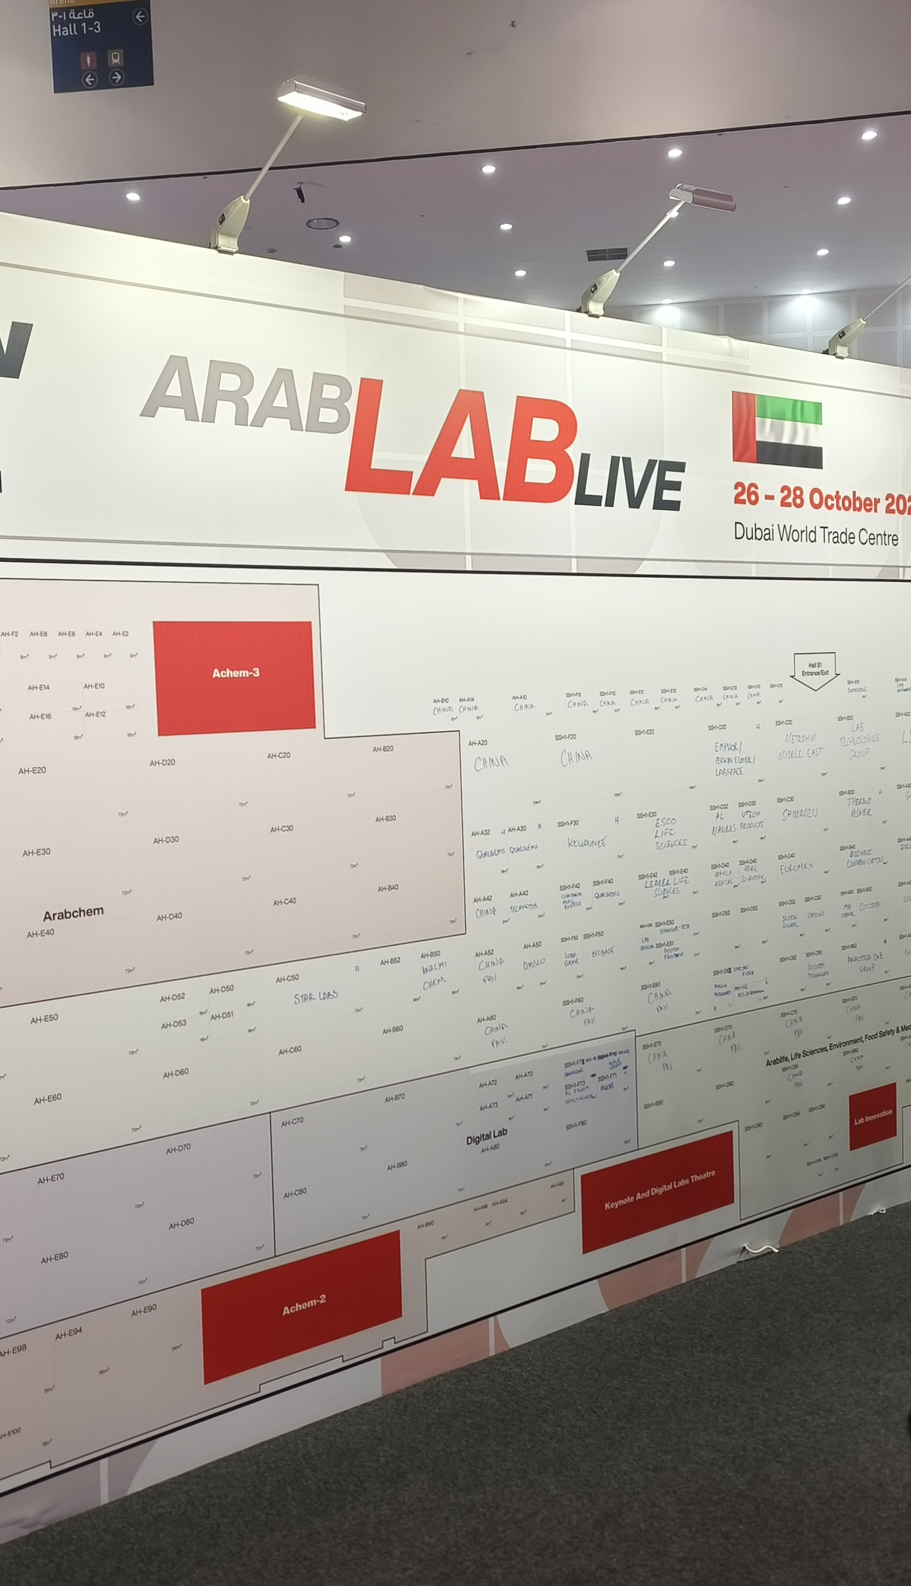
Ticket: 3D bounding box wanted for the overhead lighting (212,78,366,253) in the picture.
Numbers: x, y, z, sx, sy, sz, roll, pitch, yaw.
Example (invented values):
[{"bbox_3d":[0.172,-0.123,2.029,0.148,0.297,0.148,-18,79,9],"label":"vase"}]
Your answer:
[{"bbox_3d":[-0.357,-1.172,2.683,0.150,0.185,0.470,-5,5,-35],"label":"overhead lighting"}]

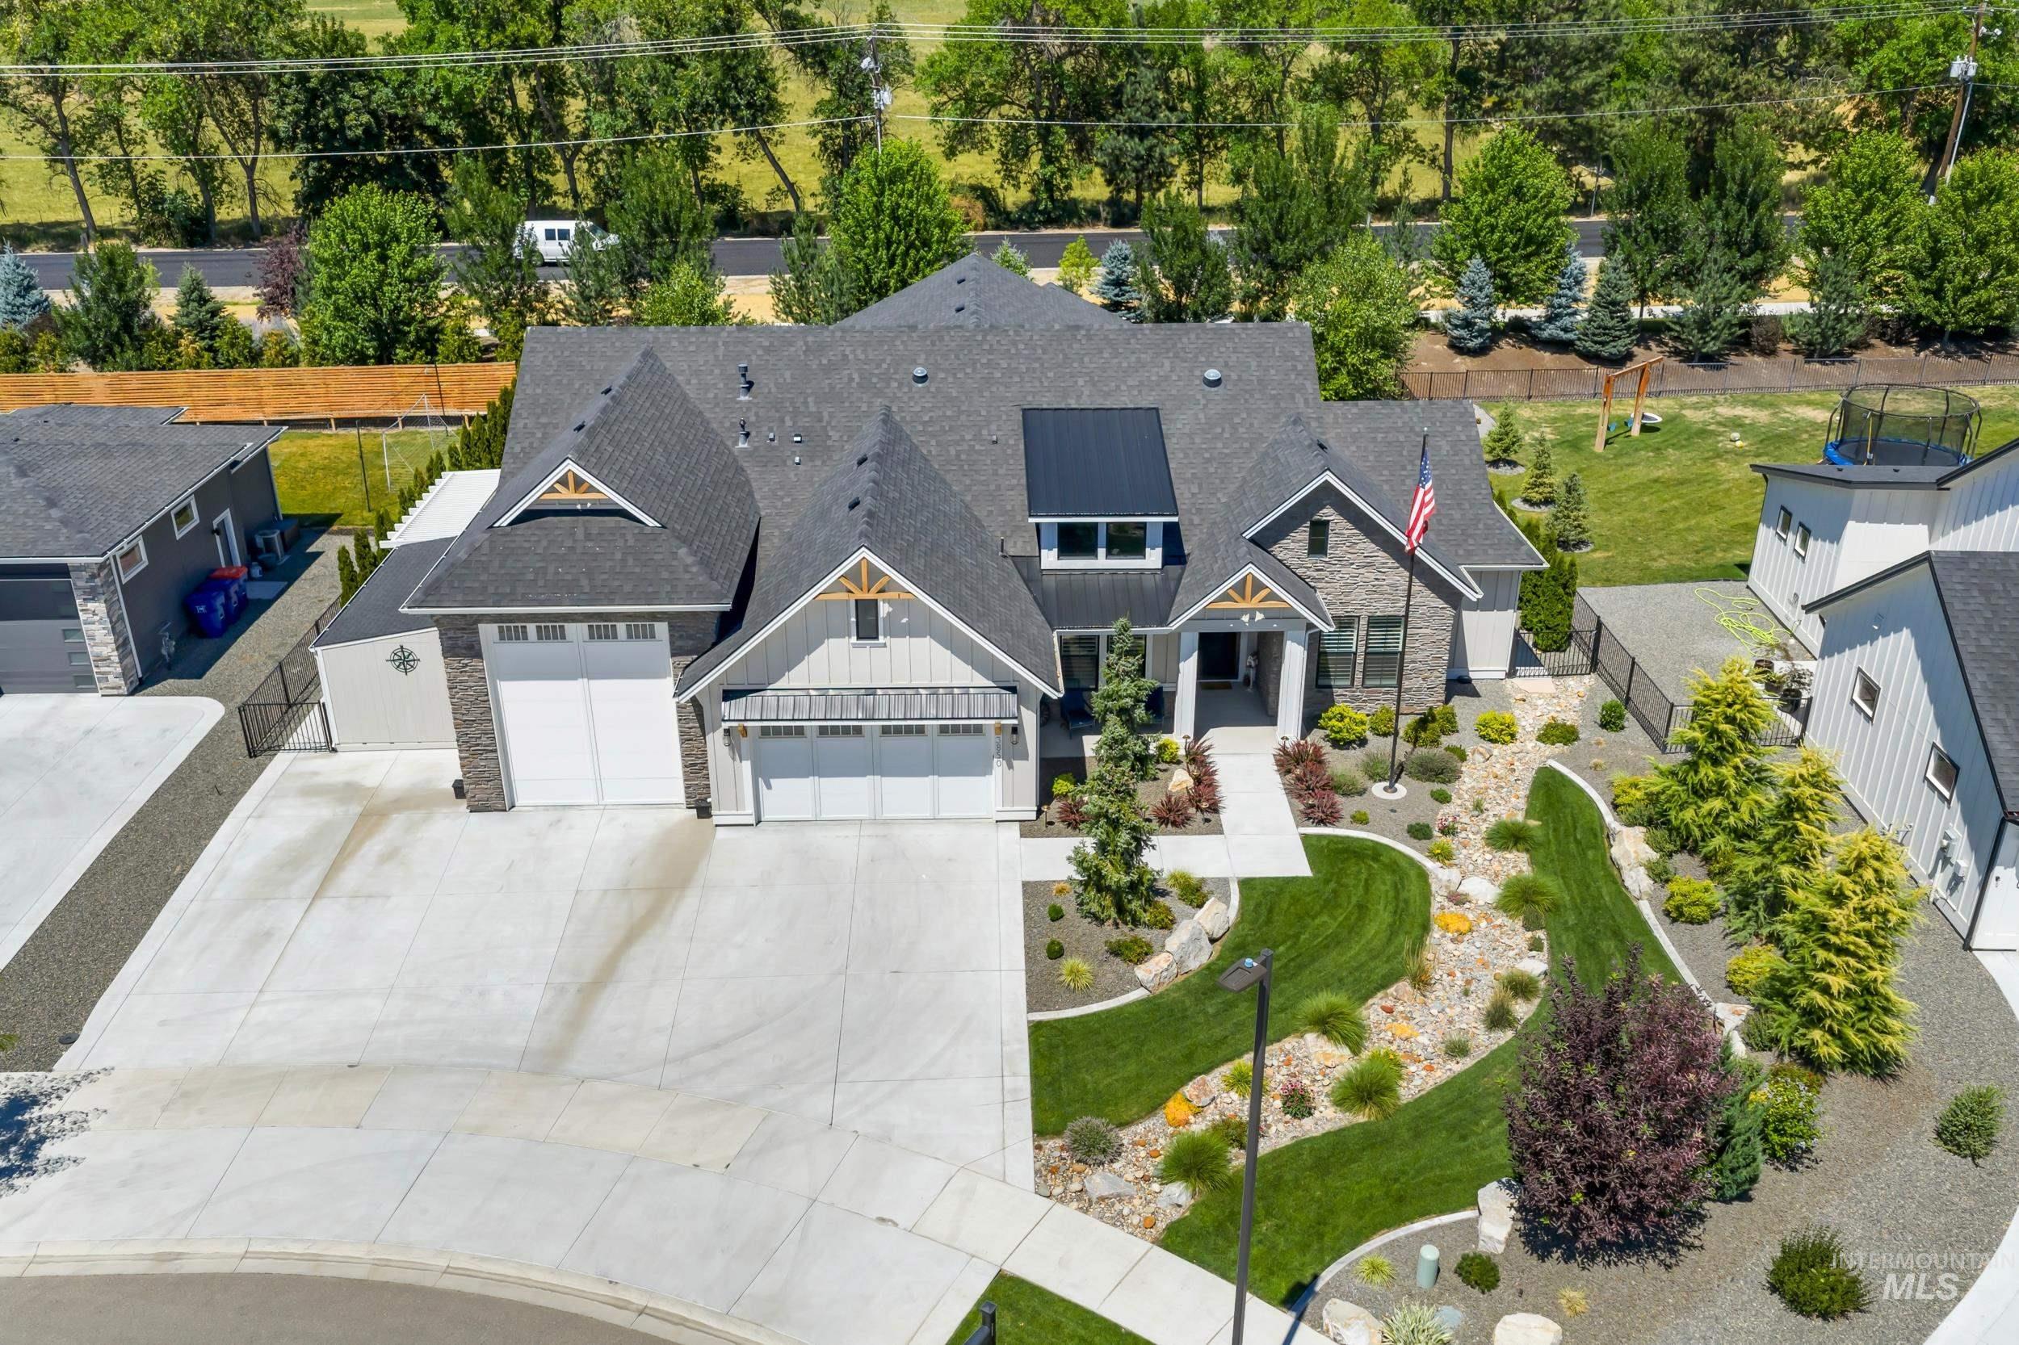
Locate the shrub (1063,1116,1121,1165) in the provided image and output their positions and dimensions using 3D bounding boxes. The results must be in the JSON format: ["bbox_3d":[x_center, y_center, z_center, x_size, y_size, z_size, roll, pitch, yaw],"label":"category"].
[{"bbox_3d":[1.260,7.060,23.877,0.880,0.540,0.880,-1,25,-1],"label":"shrub"}]

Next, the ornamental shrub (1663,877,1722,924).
[{"bbox_3d":[12.850,4.250,29.526,1.030,0.720,1.000,-1,25,-1],"label":"ornamental shrub"}]

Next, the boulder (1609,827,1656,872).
[{"bbox_3d":[12.413,3.485,31.229,0.920,0.650,0.800,-1,25,-1],"label":"boulder"}]

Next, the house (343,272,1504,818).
[{"bbox_3d":[-1.026,-5.413,41.670,27.400,8.000,24.200,-1,25,-1],"label":"house"}]

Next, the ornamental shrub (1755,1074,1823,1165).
[{"bbox_3d":[11.562,6.580,23.300,1.000,1.100,1.000,0,25,0],"label":"ornamental shrub"}]

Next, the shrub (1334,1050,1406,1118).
[{"bbox_3d":[5.508,6.248,24.100,1.080,0.800,1.050,0,25,0],"label":"shrub"}]

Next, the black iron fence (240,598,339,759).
[{"bbox_3d":[-16.440,-0.061,38.254,1.850,1.250,6.400,-1,25,-1],"label":"black iron fence"}]

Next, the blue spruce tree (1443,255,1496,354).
[{"bbox_3d":[19.180,-15.337,65.500,2.200,3.900,2.200,0,25,0],"label":"blue spruce tree"}]

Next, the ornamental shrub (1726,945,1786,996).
[{"bbox_3d":[13.166,5.185,27.545,1.080,0.720,1.050,-1,25,-1],"label":"ornamental shrub"}]

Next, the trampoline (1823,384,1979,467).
[{"bbox_3d":[28.326,-7.192,49.811,4.700,2.700,4.700,0,25,0],"label":"trampoline"}]

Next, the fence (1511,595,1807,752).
[{"bbox_3d":[15.000,-0.120,37.620,5.650,1.300,6.400,0,25,0],"label":"fence"}]

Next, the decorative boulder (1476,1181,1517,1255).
[{"bbox_3d":[6.767,7.558,21.800,0.540,0.520,0.900,0,25,0],"label":"decorative boulder"}]

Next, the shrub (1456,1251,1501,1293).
[{"bbox_3d":[6.449,8.196,21.564,0.600,0.430,0.600,-1,25,-1],"label":"shrub"}]

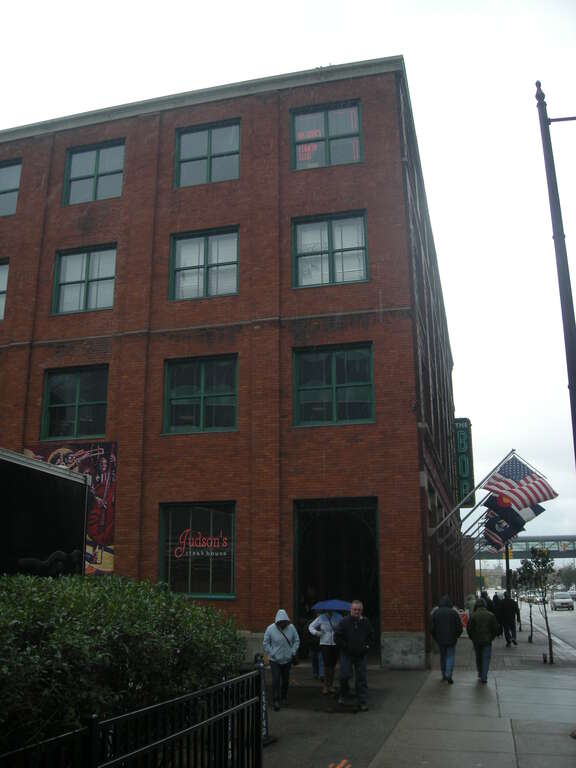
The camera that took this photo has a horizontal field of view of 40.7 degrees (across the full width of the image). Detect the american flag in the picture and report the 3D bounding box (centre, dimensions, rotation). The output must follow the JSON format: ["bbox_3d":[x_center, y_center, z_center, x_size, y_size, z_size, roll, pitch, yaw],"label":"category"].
[{"bbox_3d":[6.515,3.033,21.825,1.289,1.586,0.400,-45,-20,0],"label":"american flag"}]

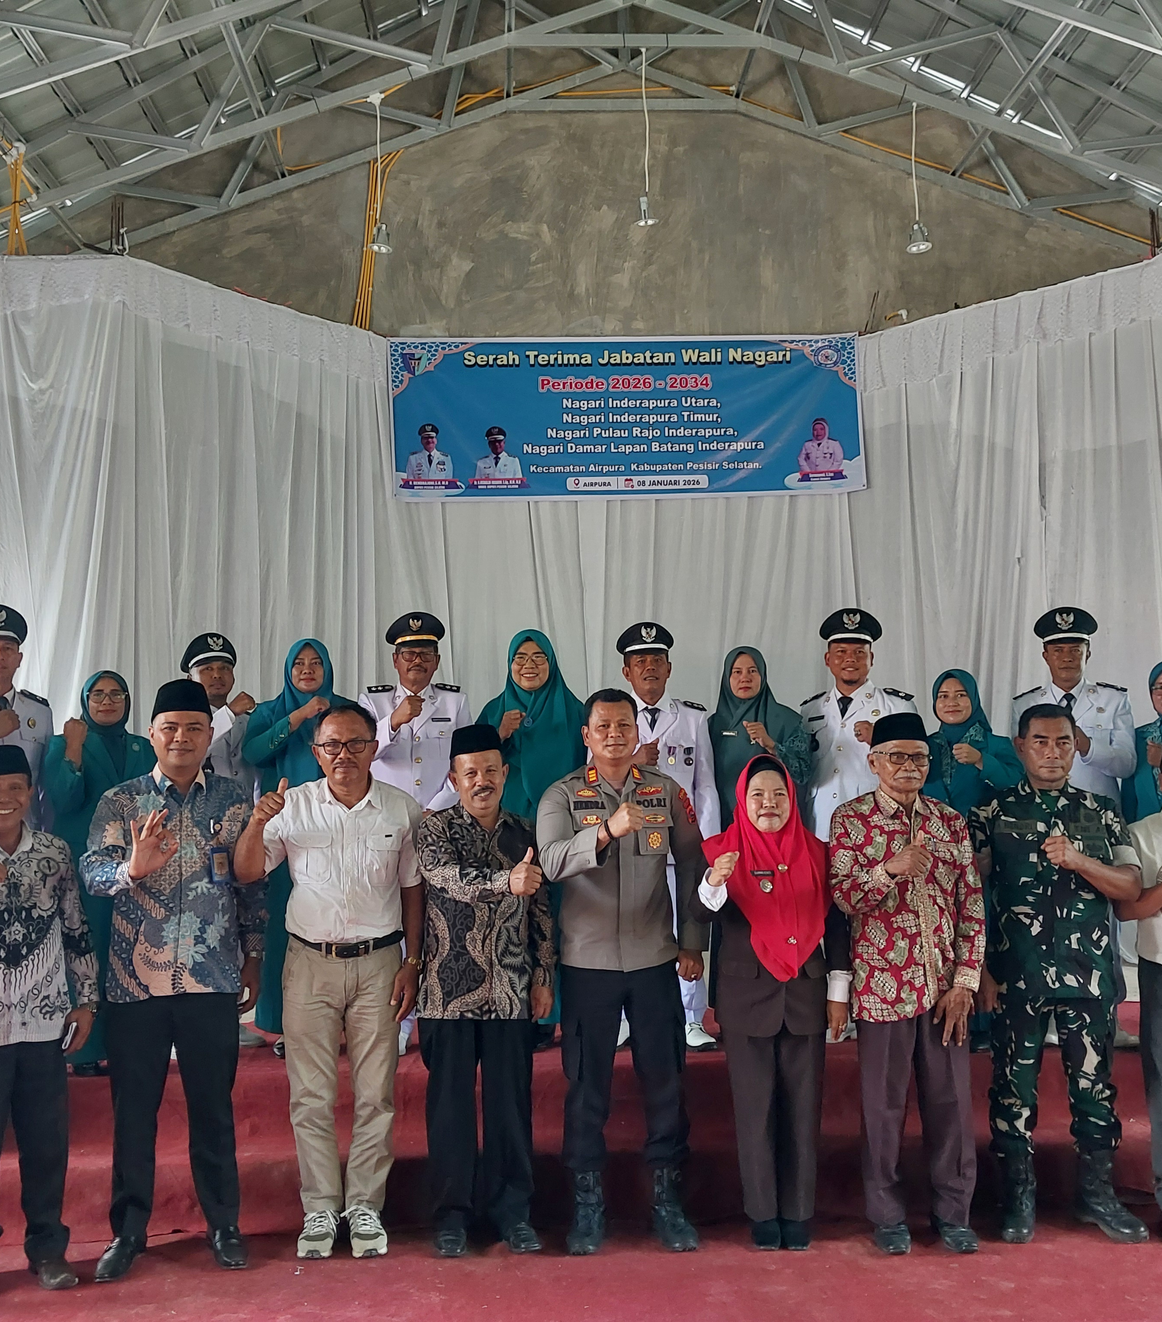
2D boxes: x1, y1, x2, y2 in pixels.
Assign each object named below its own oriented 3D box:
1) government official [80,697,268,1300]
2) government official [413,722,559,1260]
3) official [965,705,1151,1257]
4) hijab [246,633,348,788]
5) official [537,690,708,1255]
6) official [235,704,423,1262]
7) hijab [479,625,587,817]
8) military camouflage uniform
[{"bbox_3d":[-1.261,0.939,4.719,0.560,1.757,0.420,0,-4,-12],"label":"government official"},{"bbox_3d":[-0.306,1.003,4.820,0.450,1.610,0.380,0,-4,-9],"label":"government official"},{"bbox_3d":[1.558,0.987,5.021,0.550,1.688,0.420,-2,-4,12],"label":"official"},{"bbox_3d":[-1.083,0.241,5.905,0.470,0.660,0.340,0,-4,-13],"label":"hijab"},{"bbox_3d":[0.132,0.975,4.992,0.540,1.758,0.420,-1,-4,-7],"label":"official"},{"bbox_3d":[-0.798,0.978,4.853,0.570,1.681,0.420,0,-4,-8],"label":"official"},{"bbox_3d":[-0.194,0.273,6.160,0.450,0.850,0.340,0,-5,-2],"label":"hijab"},{"bbox_3d":[1.560,1.010,5.039,0.540,1.231,0.380,-2,-4,12],"label":"military camouflage uniform"}]

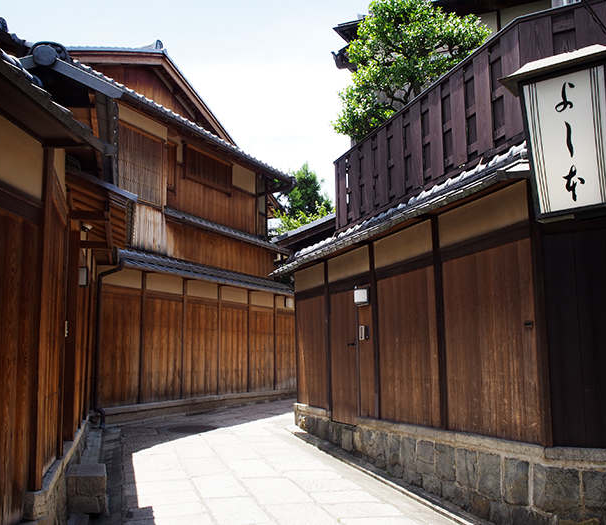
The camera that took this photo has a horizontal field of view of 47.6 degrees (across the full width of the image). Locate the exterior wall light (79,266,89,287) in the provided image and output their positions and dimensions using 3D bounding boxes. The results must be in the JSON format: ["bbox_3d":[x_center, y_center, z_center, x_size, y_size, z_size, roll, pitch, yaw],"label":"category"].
[{"bbox_3d":[-2.152,0.140,6.748,0.120,0.200,0.160,1,-8,-14],"label":"exterior wall light"}]

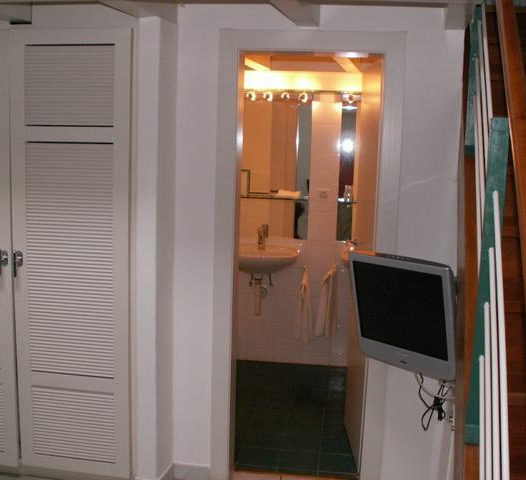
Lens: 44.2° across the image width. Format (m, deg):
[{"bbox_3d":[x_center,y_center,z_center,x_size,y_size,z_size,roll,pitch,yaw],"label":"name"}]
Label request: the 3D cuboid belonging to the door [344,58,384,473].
[{"bbox_3d":[0.513,0.118,3.290,0.041,1.955,0.602,2,8,0],"label":"door"}]

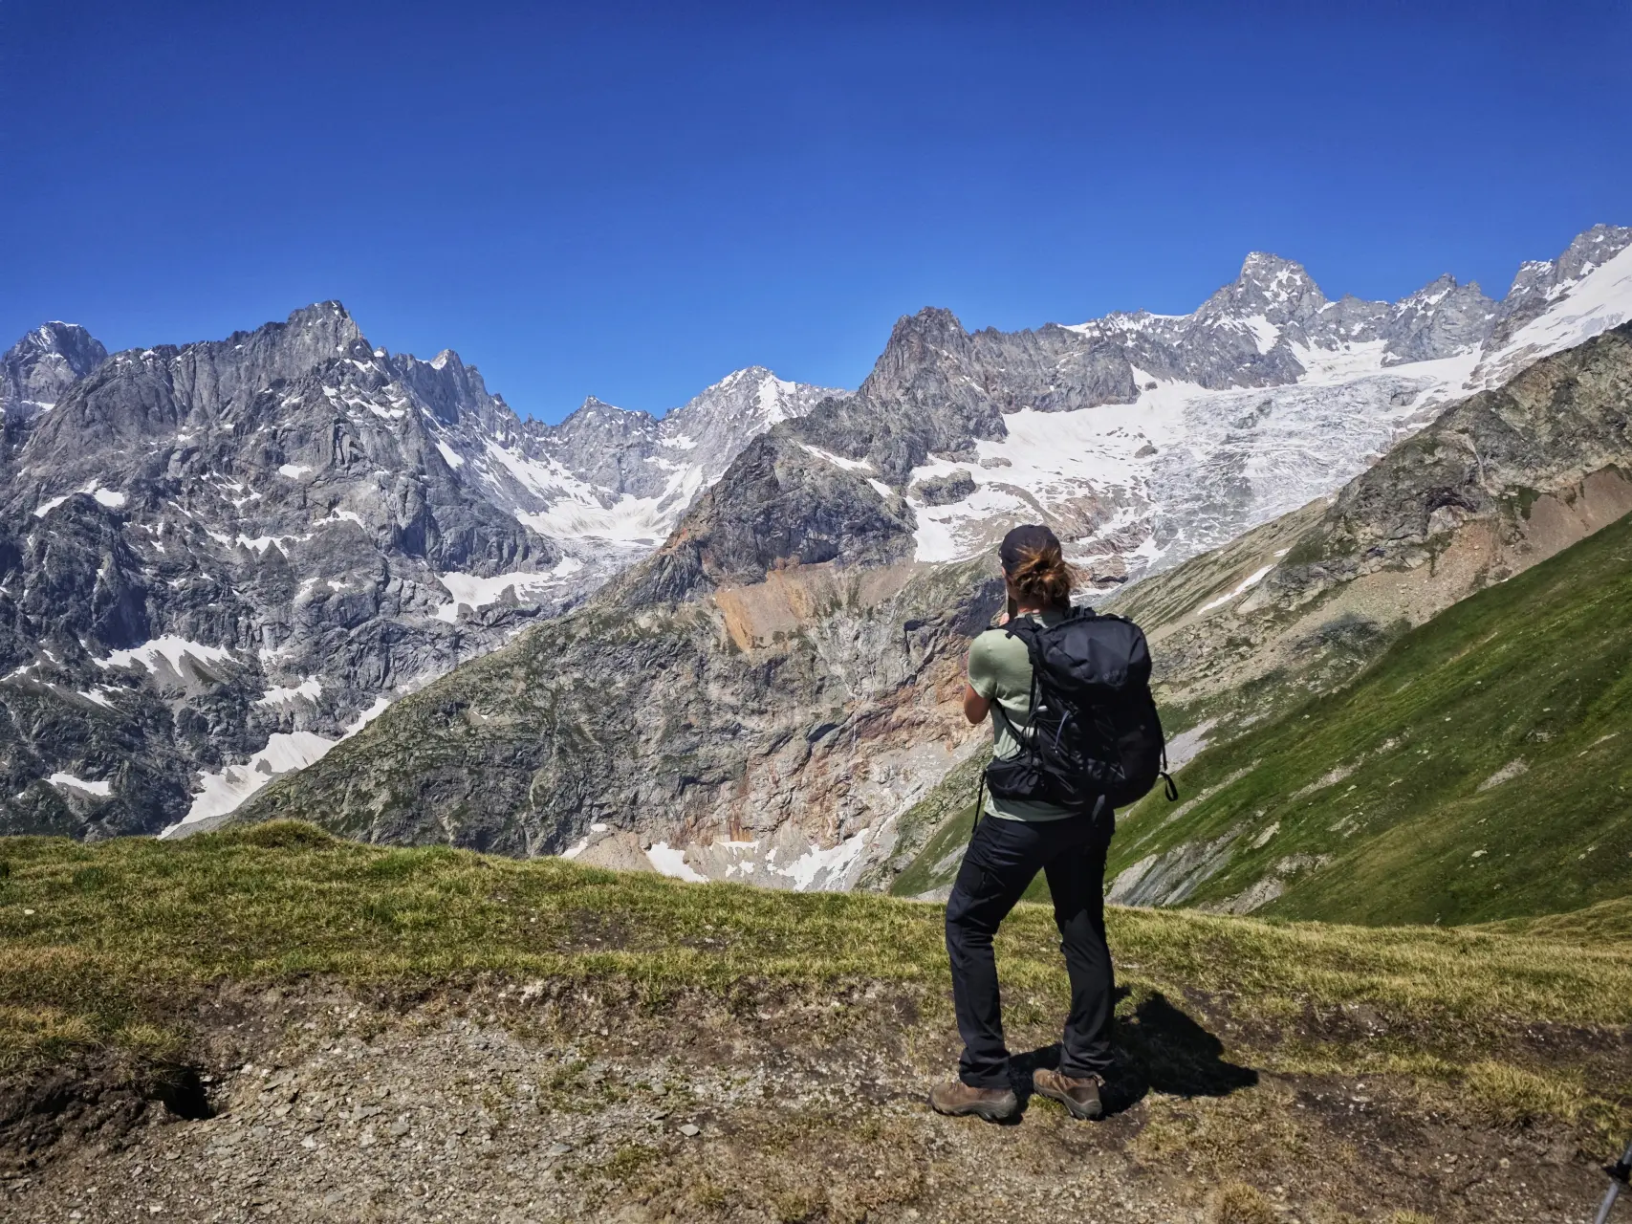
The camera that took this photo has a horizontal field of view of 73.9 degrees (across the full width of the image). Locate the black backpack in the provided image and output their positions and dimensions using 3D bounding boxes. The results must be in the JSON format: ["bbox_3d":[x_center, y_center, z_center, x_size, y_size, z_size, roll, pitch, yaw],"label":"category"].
[{"bbox_3d":[0.722,0.267,2.950,0.360,0.560,0.370,-1,-1,-28],"label":"black backpack"}]

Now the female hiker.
[{"bbox_3d":[0.602,0.587,3.110,0.490,1.680,0.460,-1,2,-33],"label":"female hiker"}]

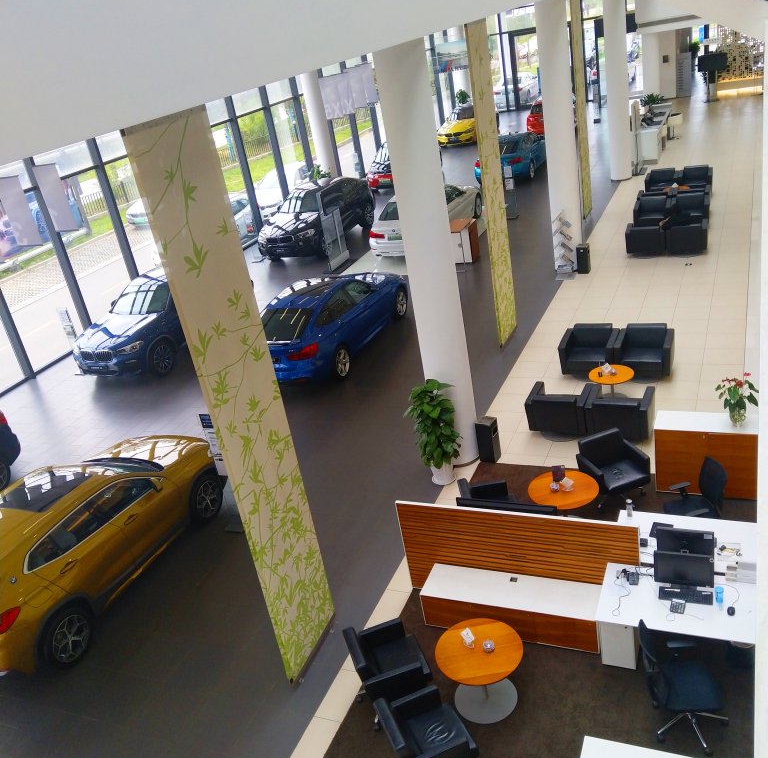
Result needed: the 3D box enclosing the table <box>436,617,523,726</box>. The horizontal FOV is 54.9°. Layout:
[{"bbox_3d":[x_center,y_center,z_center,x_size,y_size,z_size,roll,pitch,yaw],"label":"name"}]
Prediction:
[{"bbox_3d":[0.956,2.850,7.143,0.835,0.620,0.835,2,28,26],"label":"table"}]

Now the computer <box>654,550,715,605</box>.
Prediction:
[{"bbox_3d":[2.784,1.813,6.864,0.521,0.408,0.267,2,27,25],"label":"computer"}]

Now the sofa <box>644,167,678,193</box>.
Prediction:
[{"bbox_3d":[7.777,-5.435,20.614,0.834,0.730,0.730,1,28,24],"label":"sofa"}]

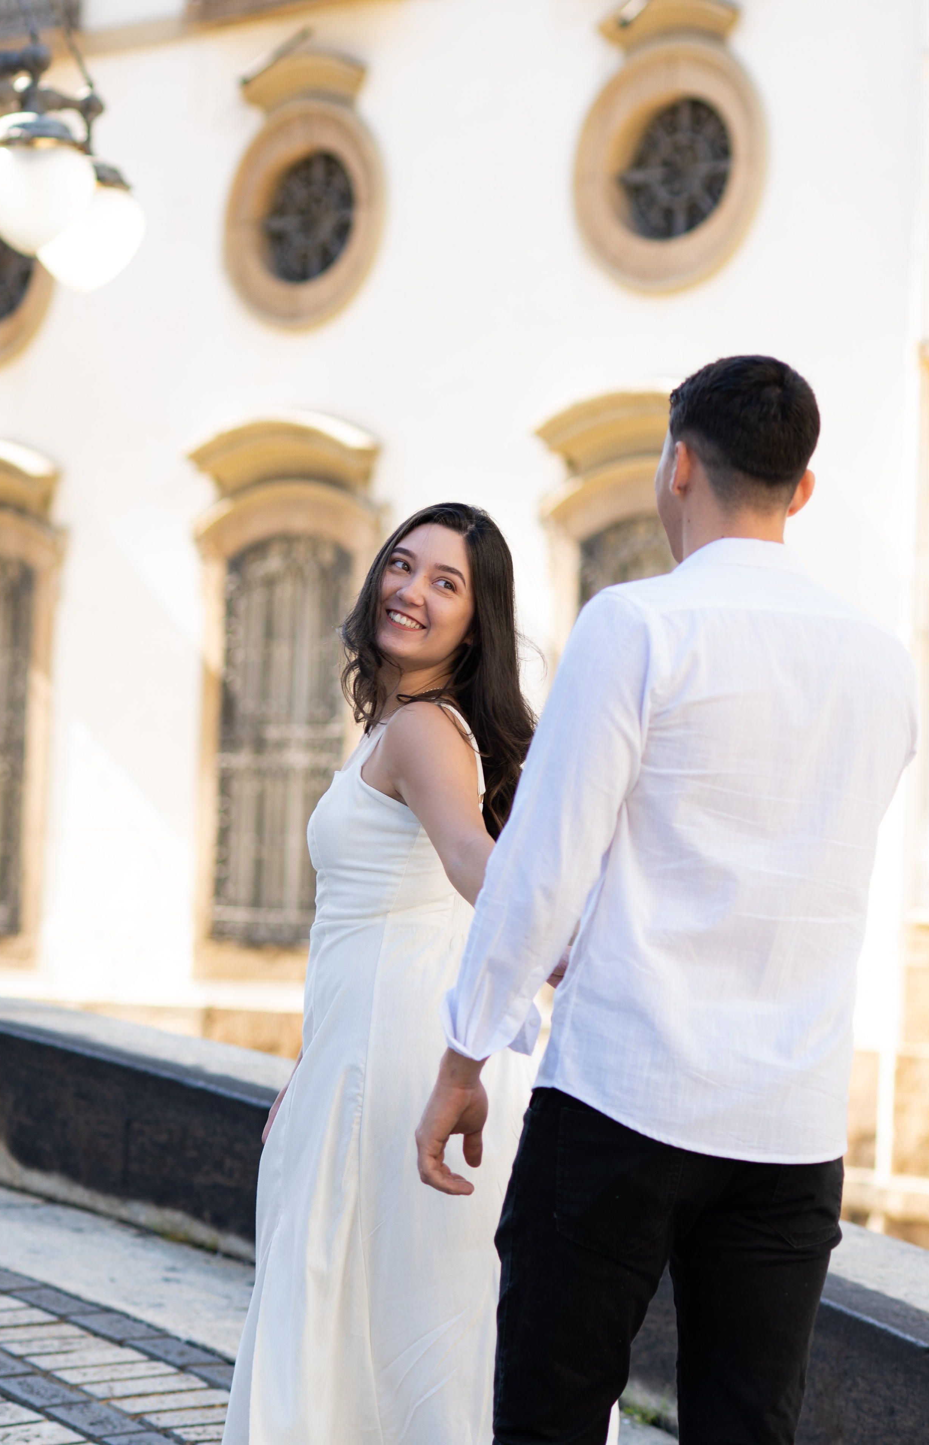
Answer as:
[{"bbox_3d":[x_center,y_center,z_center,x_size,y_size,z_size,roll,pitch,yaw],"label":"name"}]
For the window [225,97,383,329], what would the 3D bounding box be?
[{"bbox_3d":[-1.037,-3.387,34.102,0.320,1.570,1.600,4,-3,-41],"label":"window"}]

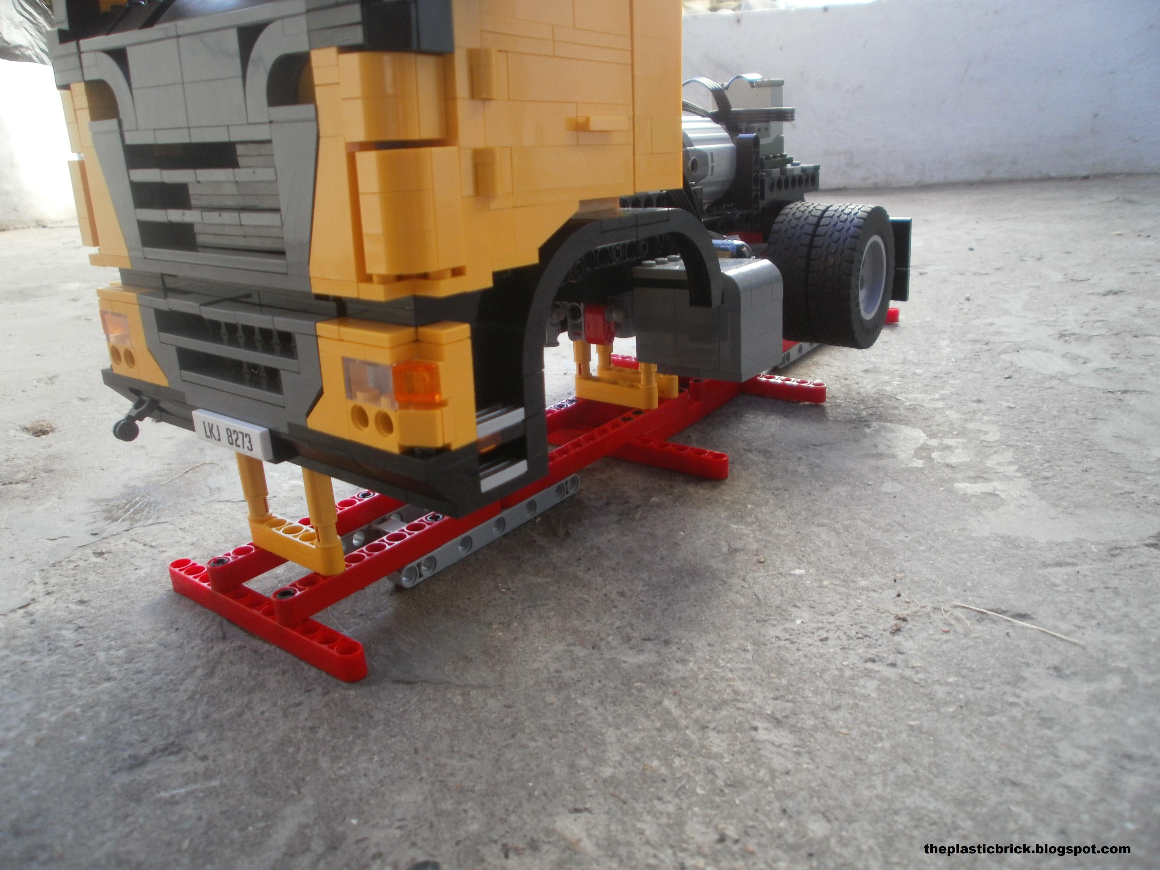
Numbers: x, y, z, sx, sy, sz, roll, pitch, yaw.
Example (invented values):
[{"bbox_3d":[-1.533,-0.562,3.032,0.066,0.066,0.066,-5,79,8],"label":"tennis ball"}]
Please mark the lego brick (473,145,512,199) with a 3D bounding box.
[{"bbox_3d":[-0.018,-0.056,0.186,0.009,0.010,0.012,12,22,35],"label":"lego brick"}]

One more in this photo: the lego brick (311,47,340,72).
[{"bbox_3d":[-0.048,-0.076,0.176,0.008,0.003,0.008,12,22,35],"label":"lego brick"}]

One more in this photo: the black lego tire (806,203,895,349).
[{"bbox_3d":[0.124,-0.072,0.398,0.020,0.062,0.062,9,22,34],"label":"black lego tire"}]

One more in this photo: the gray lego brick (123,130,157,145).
[{"bbox_3d":[-0.109,-0.076,0.223,0.016,0.003,0.008,12,22,35],"label":"gray lego brick"}]

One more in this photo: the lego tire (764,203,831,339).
[{"bbox_3d":[0.108,-0.075,0.410,0.020,0.062,0.062,9,22,34],"label":"lego tire"}]

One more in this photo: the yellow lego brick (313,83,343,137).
[{"bbox_3d":[-0.048,-0.067,0.179,0.008,0.010,0.008,12,22,35],"label":"yellow lego brick"}]

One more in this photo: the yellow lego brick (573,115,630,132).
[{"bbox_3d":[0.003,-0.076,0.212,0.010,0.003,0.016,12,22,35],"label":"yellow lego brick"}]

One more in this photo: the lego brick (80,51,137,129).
[{"bbox_3d":[-0.120,-0.090,0.230,0.024,0.020,0.008,12,22,35],"label":"lego brick"}]

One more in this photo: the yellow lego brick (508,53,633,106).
[{"bbox_3d":[-0.004,-0.083,0.205,0.008,0.010,0.048,12,22,35],"label":"yellow lego brick"}]

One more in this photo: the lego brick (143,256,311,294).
[{"bbox_3d":[-0.090,-0.042,0.223,0.079,0.003,0.008,12,22,35],"label":"lego brick"}]

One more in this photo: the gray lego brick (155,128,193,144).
[{"bbox_3d":[-0.098,-0.075,0.218,0.016,0.003,0.008,12,22,35],"label":"gray lego brick"}]

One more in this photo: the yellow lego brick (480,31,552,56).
[{"bbox_3d":[-0.016,-0.084,0.188,0.008,0.003,0.024,12,22,35],"label":"yellow lego brick"}]

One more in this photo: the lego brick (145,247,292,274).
[{"bbox_3d":[-0.091,-0.045,0.222,0.064,0.003,0.008,12,22,35],"label":"lego brick"}]

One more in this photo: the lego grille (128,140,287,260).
[{"bbox_3d":[-0.089,-0.058,0.214,0.065,0.027,0.008,12,22,35],"label":"lego grille"}]

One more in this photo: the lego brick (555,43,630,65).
[{"bbox_3d":[0.001,-0.091,0.210,0.008,0.003,0.032,12,22,35],"label":"lego brick"}]

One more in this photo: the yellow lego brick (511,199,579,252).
[{"bbox_3d":[-0.010,-0.050,0.206,0.008,0.010,0.024,12,22,35],"label":"yellow lego brick"}]

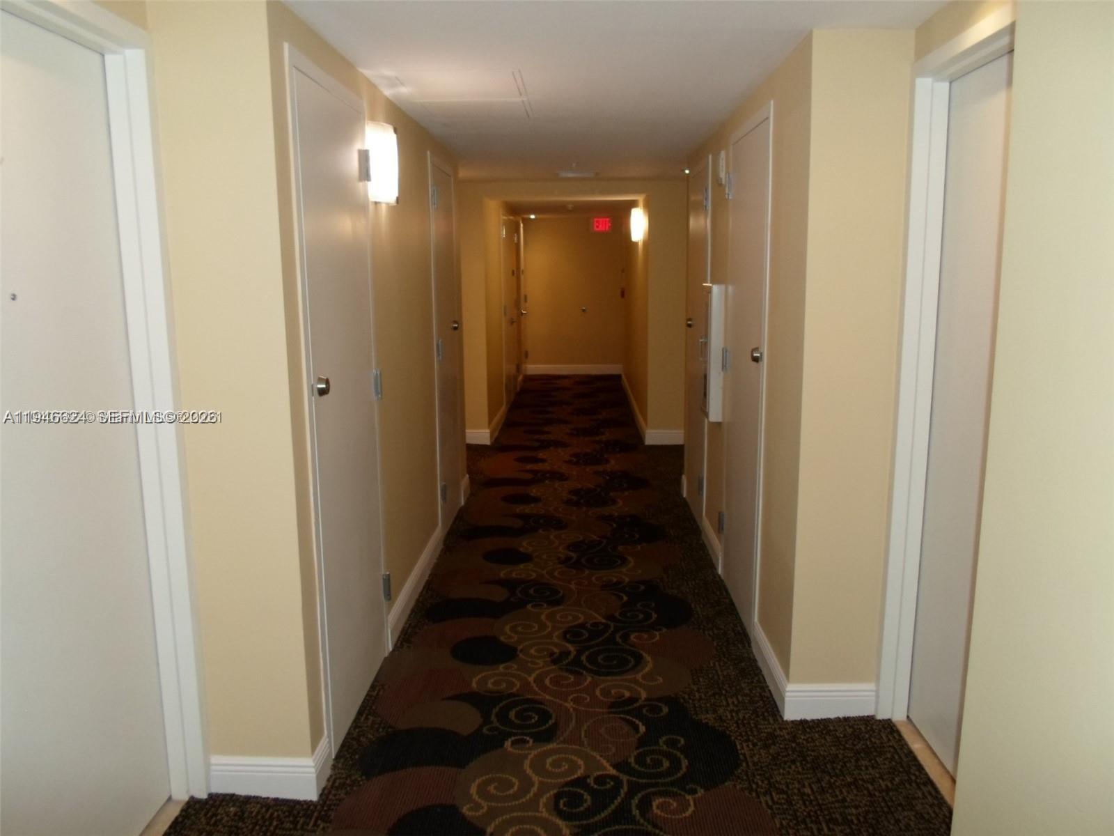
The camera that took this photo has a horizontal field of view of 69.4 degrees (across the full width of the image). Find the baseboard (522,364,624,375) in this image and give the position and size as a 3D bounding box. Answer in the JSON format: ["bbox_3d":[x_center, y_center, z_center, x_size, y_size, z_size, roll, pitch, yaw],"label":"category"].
[{"bbox_3d":[0.238,-0.687,11.647,1.398,0.134,0.018,0,9,2],"label":"baseboard"}]

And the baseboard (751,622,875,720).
[{"bbox_3d":[0.936,0.914,2.990,0.312,0.134,0.566,0,9,2],"label":"baseboard"}]

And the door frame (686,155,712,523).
[{"bbox_3d":[0.863,-0.426,4.878,0.055,2.067,0.783,0,9,2],"label":"door frame"}]

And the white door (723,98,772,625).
[{"bbox_3d":[0.845,-0.196,3.513,0.110,2.127,0.792,0,9,2],"label":"white door"}]

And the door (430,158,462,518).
[{"bbox_3d":[-0.684,-0.408,4.735,0.110,2.127,0.761,0,9,2],"label":"door"}]

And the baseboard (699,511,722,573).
[{"bbox_3d":[0.828,0.666,4.329,0.018,0.134,0.567,0,9,2],"label":"baseboard"}]

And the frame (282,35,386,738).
[{"bbox_3d":[-0.744,-0.033,2.715,0.110,2.127,0.776,0,9,2],"label":"frame"}]

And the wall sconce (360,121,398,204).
[{"bbox_3d":[-0.652,-0.956,3.074,0.090,0.299,0.185,0,9,2],"label":"wall sconce"}]

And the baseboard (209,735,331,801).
[{"bbox_3d":[-0.855,1.034,2.429,0.321,0.134,0.201,0,9,2],"label":"baseboard"}]

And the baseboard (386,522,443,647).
[{"bbox_3d":[-0.658,0.764,3.874,0.018,0.134,1.287,0,9,2],"label":"baseboard"}]

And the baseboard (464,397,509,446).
[{"bbox_3d":[-0.678,0.038,7.790,0.266,0.134,1.510,0,9,2],"label":"baseboard"}]

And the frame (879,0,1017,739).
[{"bbox_3d":[1.130,0.067,2.124,0.152,2.113,0.935,0,9,2],"label":"frame"}]

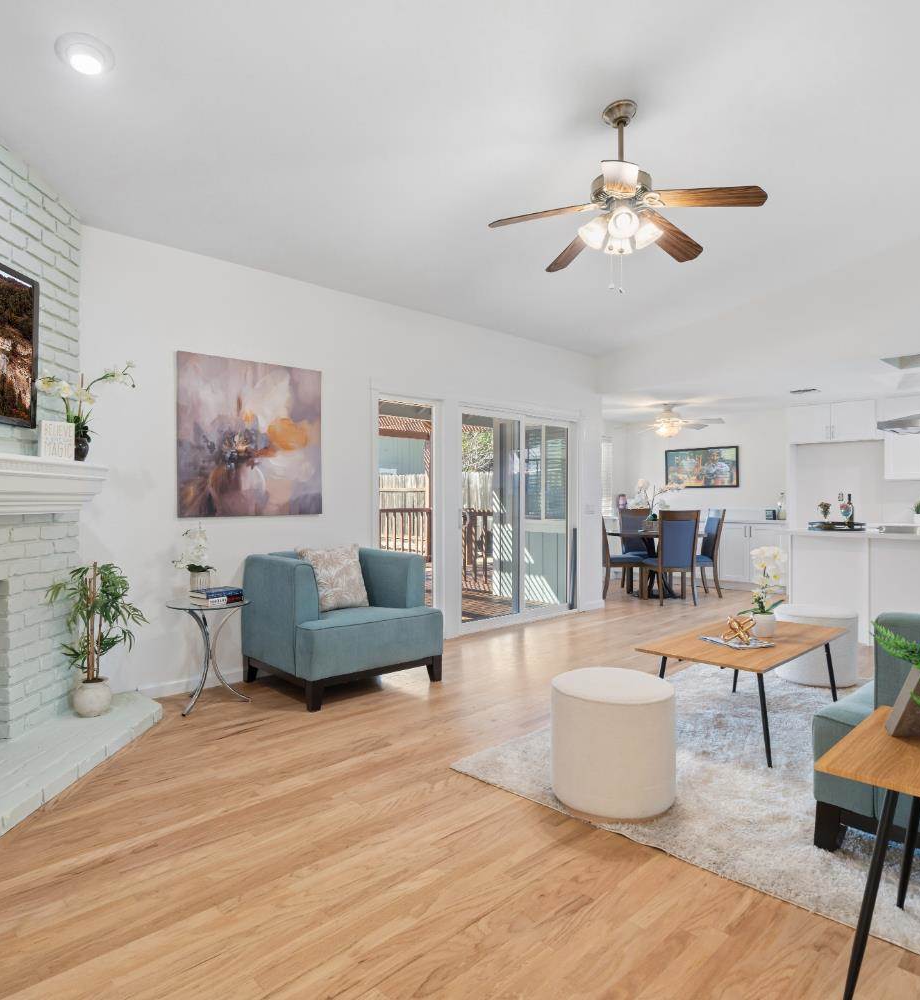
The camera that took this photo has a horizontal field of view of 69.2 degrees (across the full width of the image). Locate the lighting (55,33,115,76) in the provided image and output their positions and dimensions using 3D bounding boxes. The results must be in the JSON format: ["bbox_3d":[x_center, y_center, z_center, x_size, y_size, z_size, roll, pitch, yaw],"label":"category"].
[{"bbox_3d":[-1.494,-1.775,2.656,0.205,0.040,0.205,0,-11,-44],"label":"lighting"}]

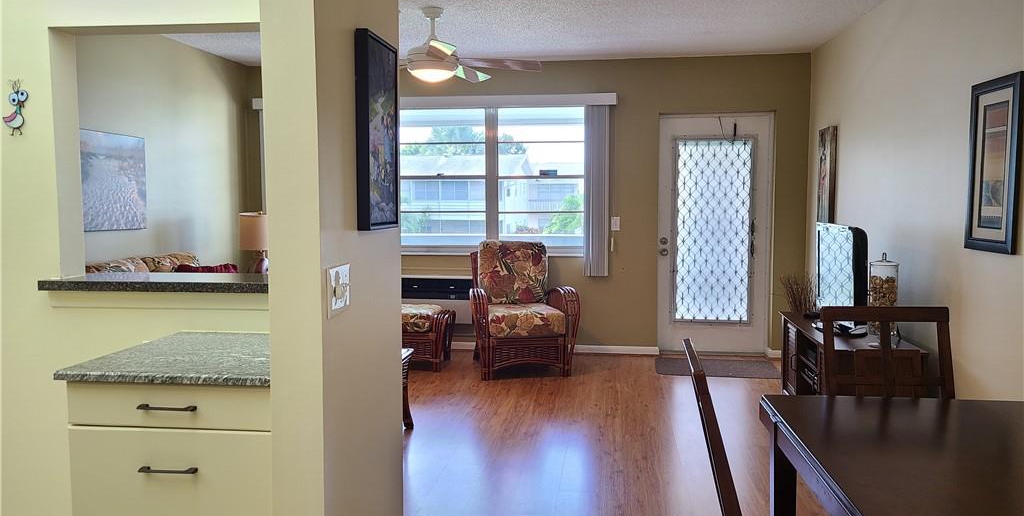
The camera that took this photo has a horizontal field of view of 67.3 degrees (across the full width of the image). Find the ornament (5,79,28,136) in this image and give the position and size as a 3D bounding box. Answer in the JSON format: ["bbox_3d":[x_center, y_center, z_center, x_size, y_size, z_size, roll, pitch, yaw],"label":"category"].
[{"bbox_3d":[-1.604,-0.487,2.483,0.085,0.186,0.020,0,4,7],"label":"ornament"}]

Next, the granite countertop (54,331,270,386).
[{"bbox_3d":[-0.803,0.274,2.141,0.555,0.022,0.610,0,4,7],"label":"granite countertop"}]

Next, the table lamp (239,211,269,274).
[{"bbox_3d":[-2.076,-0.047,6.408,0.385,0.680,0.385,0,4,7],"label":"table lamp"}]

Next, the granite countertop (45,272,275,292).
[{"bbox_3d":[-0.990,0.083,2.549,1.025,0.031,0.310,0,4,7],"label":"granite countertop"}]

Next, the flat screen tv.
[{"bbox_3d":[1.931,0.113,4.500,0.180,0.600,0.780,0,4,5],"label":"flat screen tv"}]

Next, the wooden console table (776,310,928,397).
[{"bbox_3d":[1.928,0.700,4.521,0.450,0.575,1.400,1,4,9],"label":"wooden console table"}]

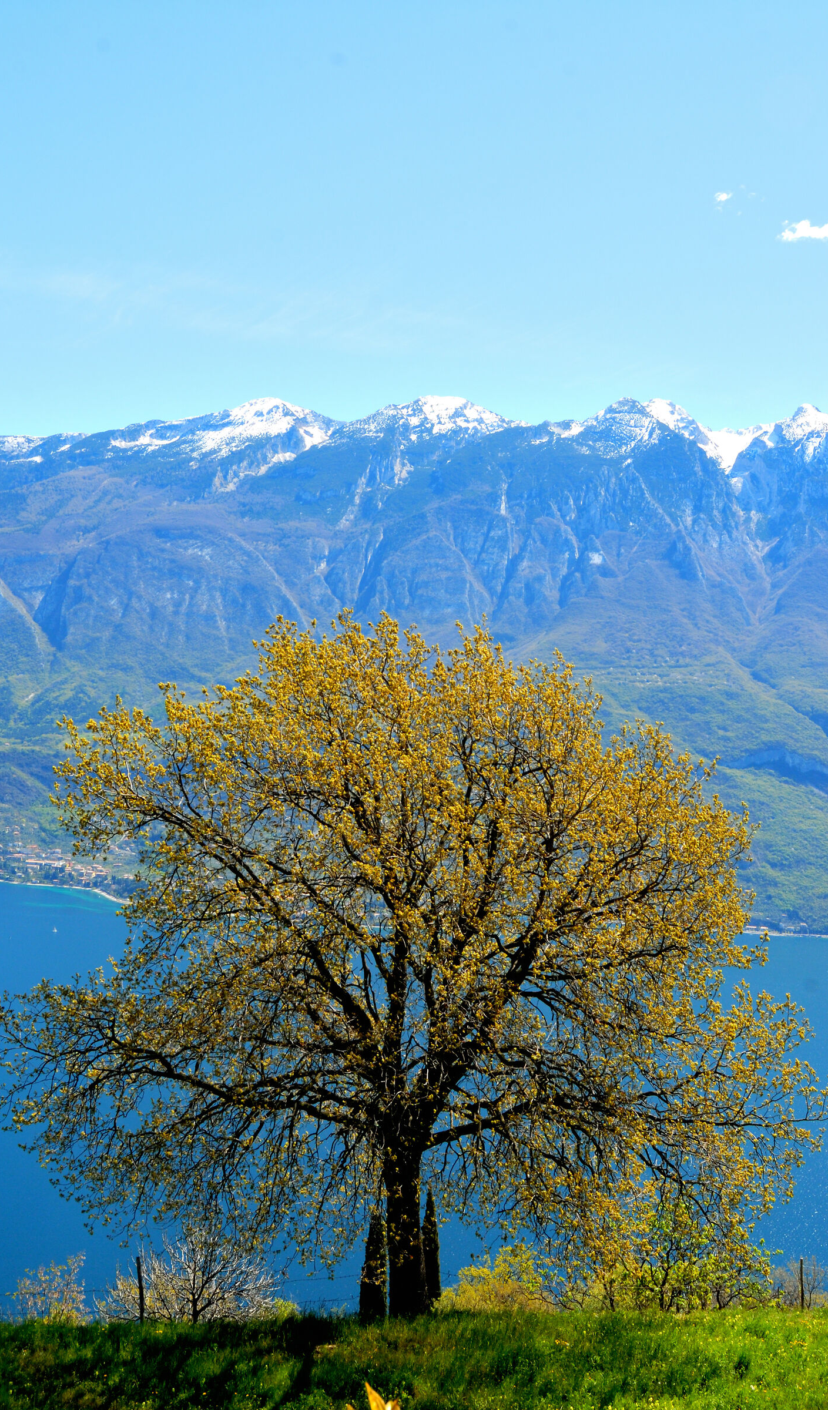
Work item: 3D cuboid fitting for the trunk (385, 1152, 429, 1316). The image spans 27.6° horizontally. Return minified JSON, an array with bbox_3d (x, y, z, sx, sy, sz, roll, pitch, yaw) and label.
[{"bbox_3d":[-0.119,8.817,28.000,0.710,2.680,0.700,0,-2,0],"label":"trunk"}]

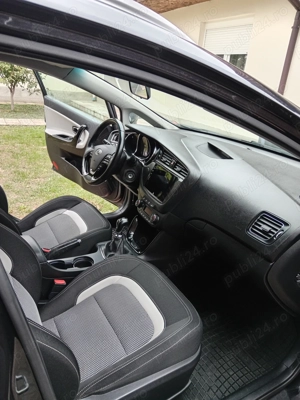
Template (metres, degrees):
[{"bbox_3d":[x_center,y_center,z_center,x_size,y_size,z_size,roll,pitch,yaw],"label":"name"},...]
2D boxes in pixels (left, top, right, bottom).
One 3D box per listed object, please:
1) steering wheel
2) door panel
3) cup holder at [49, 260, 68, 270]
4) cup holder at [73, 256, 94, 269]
[{"bbox_3d":[-0.241,-0.248,1.664,0.100,0.370,0.375,19,8,-35],"label":"steering wheel"},{"bbox_3d":[-0.562,-0.414,2.439,0.920,0.690,0.120,18,23,34],"label":"door panel"},{"bbox_3d":[-0.366,0.288,1.250,0.085,0.060,0.085,-6,21,-29],"label":"cup holder"},{"bbox_3d":[-0.277,0.287,1.303,0.086,0.060,0.086,-6,21,-29],"label":"cup holder"}]

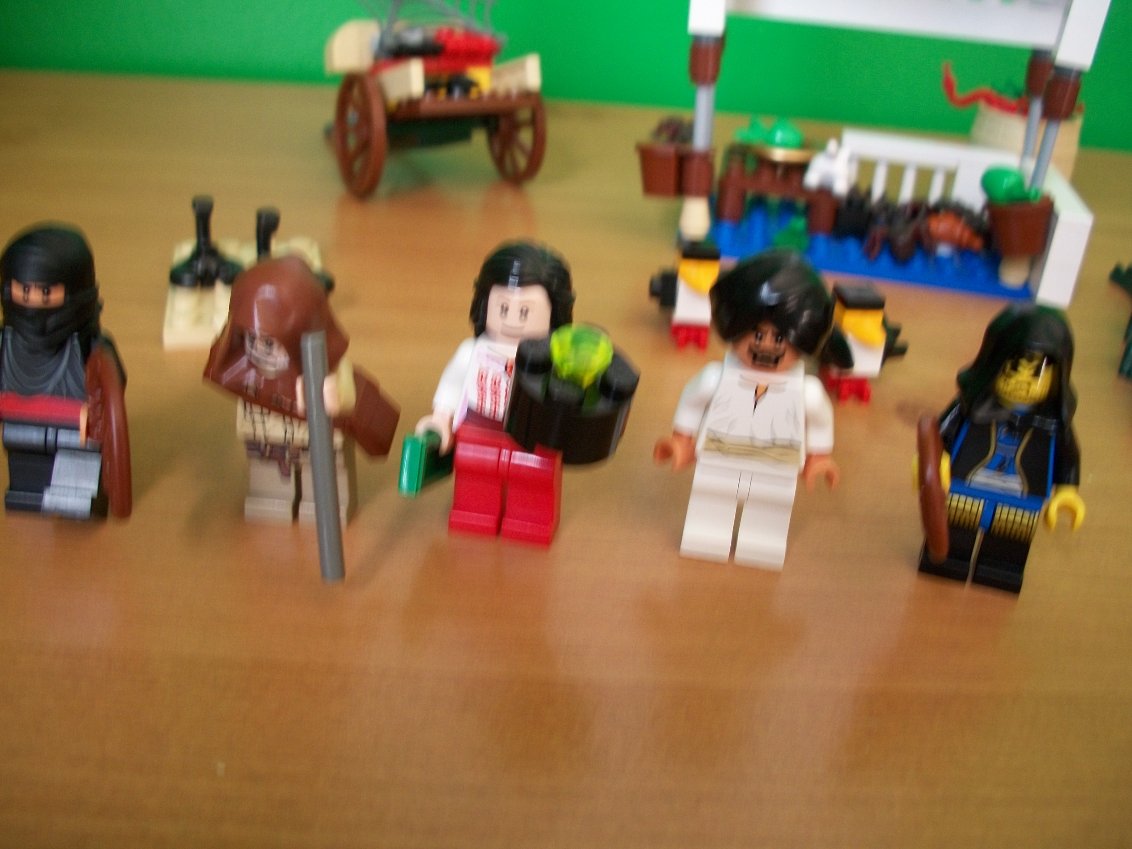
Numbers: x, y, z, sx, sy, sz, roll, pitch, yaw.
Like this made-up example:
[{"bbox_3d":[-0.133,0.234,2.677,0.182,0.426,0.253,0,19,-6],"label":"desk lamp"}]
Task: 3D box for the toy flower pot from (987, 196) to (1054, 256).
[{"bbox_3d":[0.111,-0.049,0.280,0.017,0.013,0.017,9,29,6],"label":"toy flower pot"}]

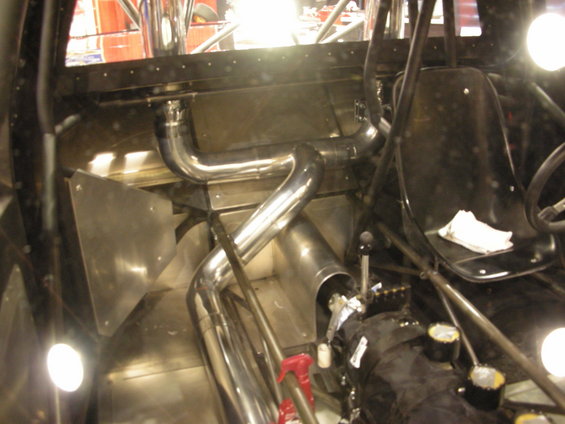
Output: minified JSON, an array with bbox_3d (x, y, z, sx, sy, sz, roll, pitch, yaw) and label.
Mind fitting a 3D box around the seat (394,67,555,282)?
[{"bbox_3d":[0.615,-0.129,1.845,0.460,0.560,0.510,-8,28,-15],"label":"seat"}]

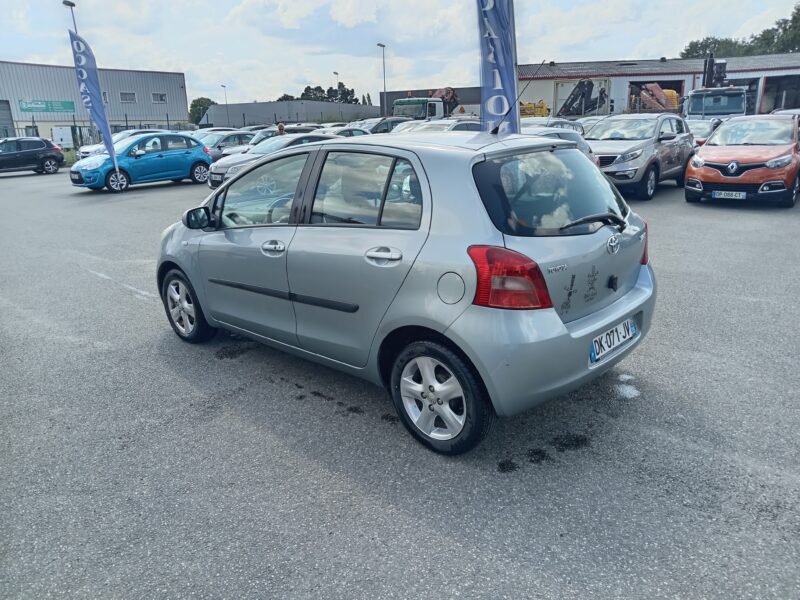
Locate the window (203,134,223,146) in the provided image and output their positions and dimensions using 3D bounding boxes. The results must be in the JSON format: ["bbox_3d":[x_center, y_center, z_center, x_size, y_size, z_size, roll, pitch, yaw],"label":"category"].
[{"bbox_3d":[-6.750,-5.731,20.800,1.250,0.480,0.400,3,17,15],"label":"window"}]

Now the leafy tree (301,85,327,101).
[{"bbox_3d":[-16.295,-36.342,111.120,5.500,9.400,5.500,-2,17,0],"label":"leafy tree"}]

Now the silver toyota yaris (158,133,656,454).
[{"bbox_3d":[-0.317,-0.400,4.125,3.750,1.530,1.700,13,22,41],"label":"silver toyota yaris"}]

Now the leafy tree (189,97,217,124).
[{"bbox_3d":[-26.950,-24.917,79.995,5.800,6.200,5.800,-2,17,0],"label":"leafy tree"}]

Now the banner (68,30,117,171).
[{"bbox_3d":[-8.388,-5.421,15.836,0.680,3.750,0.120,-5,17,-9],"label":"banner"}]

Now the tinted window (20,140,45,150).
[{"bbox_3d":[-15.375,-6.471,24.225,0.120,0.410,0.980,9,20,31],"label":"tinted window"}]

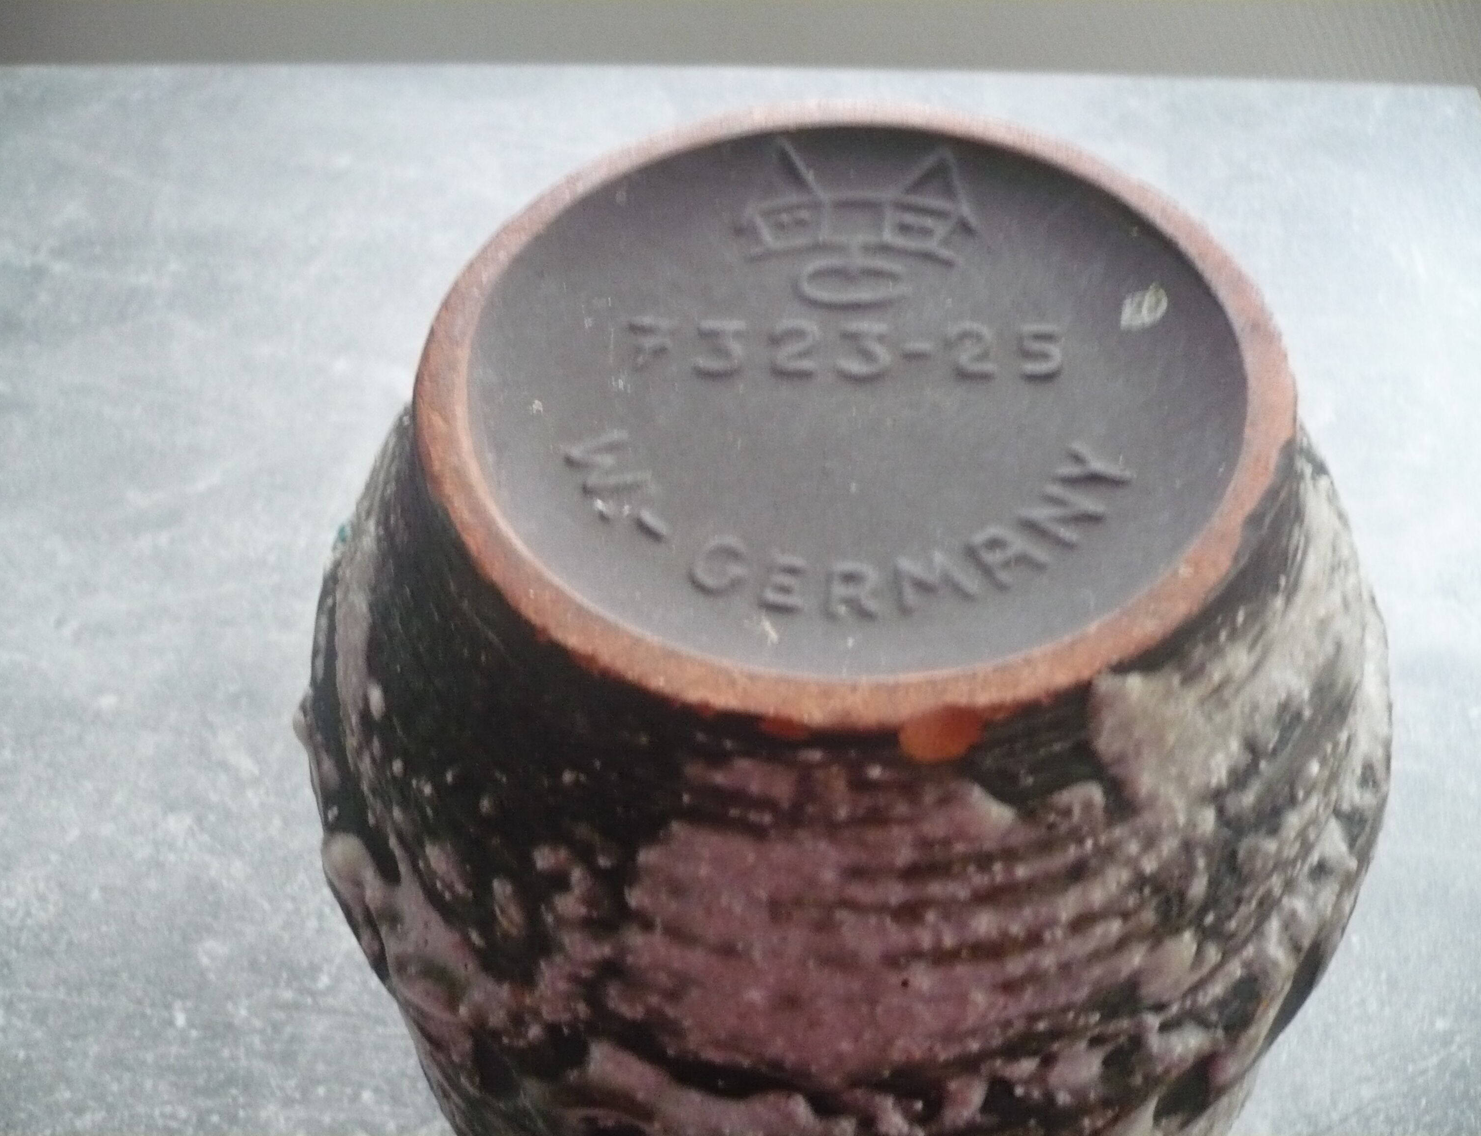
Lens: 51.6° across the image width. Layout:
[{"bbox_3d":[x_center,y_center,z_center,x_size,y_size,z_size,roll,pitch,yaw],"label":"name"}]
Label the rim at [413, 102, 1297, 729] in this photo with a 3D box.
[{"bbox_3d":[0.011,-0.019,0.155,0.086,0.008,0.086,-3,52,0],"label":"rim"}]

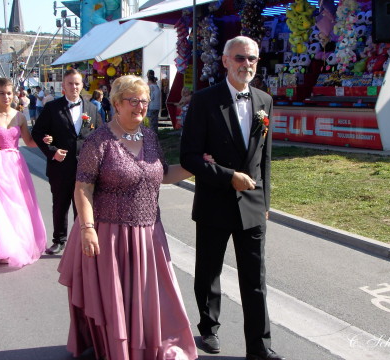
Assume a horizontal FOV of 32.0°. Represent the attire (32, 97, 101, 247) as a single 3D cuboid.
[{"bbox_3d":[-1.227,-0.077,6.489,0.620,1.430,0.400,-3,8,-25],"label":"attire"}]

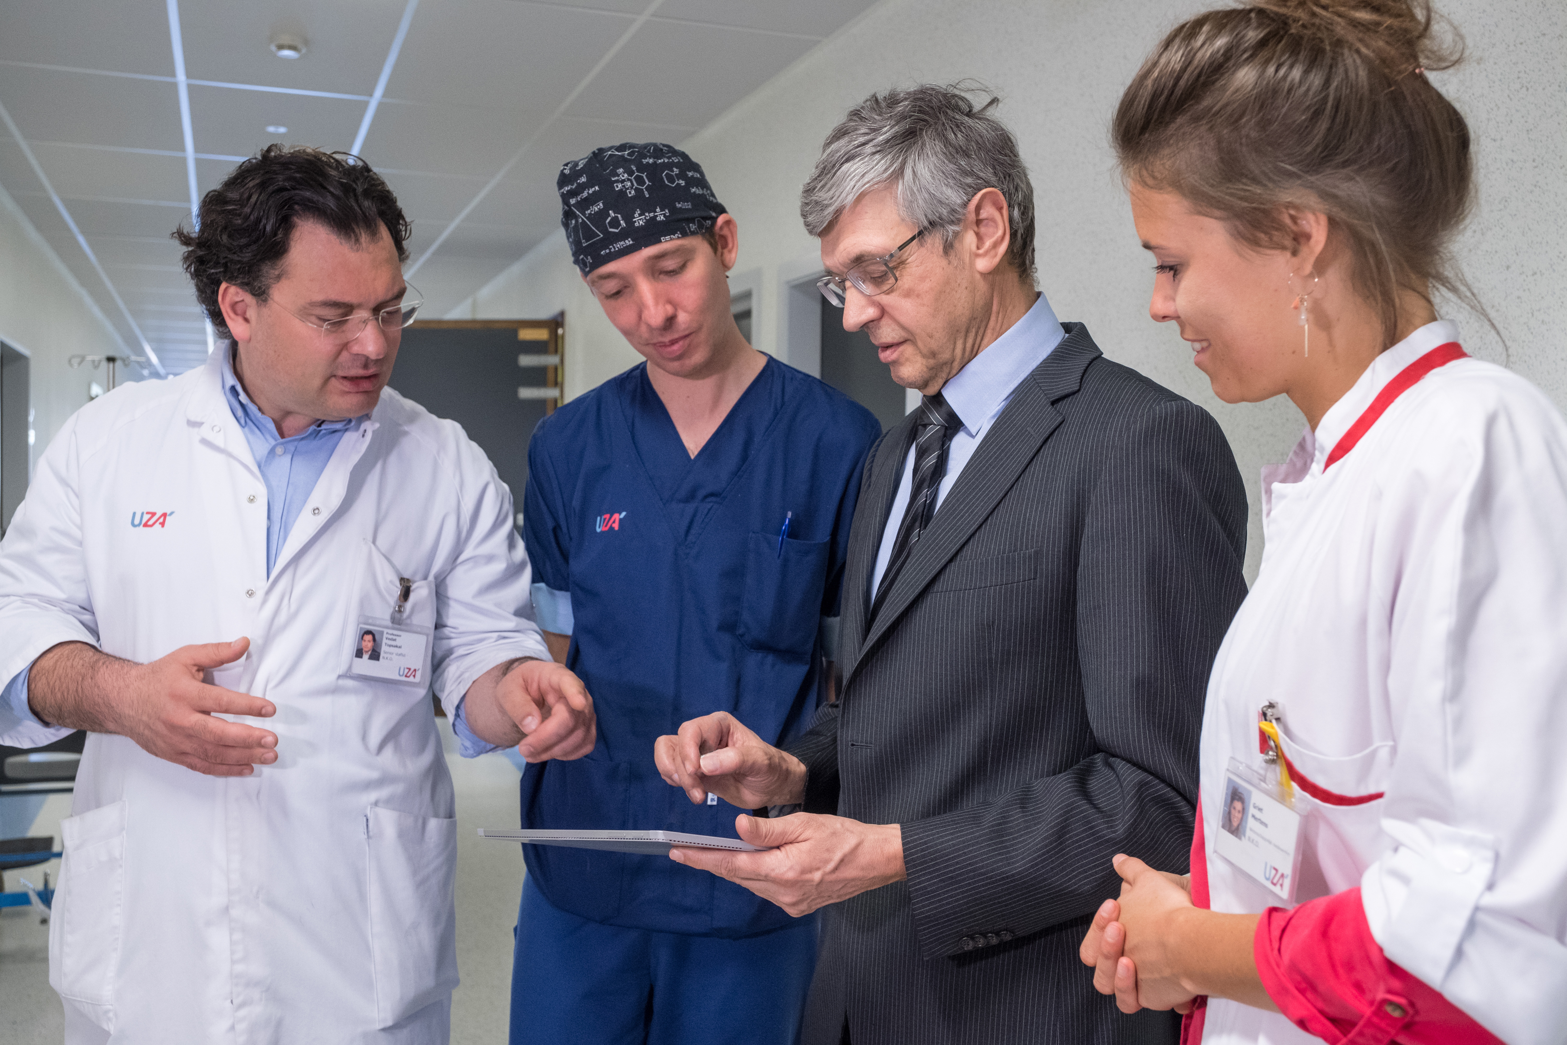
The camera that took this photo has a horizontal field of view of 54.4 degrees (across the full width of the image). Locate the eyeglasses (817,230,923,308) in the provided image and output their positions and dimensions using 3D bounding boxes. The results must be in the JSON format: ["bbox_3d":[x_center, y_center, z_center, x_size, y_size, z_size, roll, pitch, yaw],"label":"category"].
[{"bbox_3d":[0.106,-0.233,1.300,0.140,0.043,0.140,-38,15,-20],"label":"eyeglasses"}]

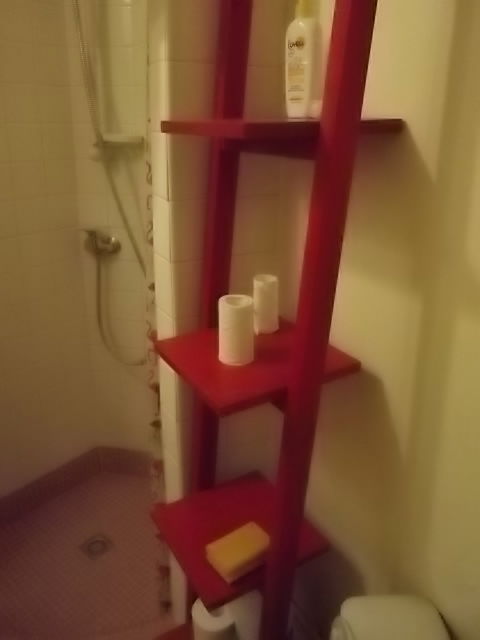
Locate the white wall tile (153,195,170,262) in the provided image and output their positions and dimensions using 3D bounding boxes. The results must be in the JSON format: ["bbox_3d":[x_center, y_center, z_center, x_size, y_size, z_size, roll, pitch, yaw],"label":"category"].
[{"bbox_3d":[-0.137,-0.165,0.908,0.008,0.108,0.085,-12,24,-27],"label":"white wall tile"}]

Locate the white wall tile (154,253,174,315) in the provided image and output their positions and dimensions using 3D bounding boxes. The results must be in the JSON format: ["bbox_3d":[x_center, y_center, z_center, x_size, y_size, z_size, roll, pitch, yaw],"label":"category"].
[{"bbox_3d":[-0.136,-0.063,0.948,0.008,0.108,0.085,-12,24,-27],"label":"white wall tile"}]

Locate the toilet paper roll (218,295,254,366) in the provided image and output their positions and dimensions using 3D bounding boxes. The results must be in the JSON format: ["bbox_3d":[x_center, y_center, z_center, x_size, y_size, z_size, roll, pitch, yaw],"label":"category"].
[{"bbox_3d":[-0.005,0.016,0.781,0.055,0.097,0.055,0,21,0],"label":"toilet paper roll"}]

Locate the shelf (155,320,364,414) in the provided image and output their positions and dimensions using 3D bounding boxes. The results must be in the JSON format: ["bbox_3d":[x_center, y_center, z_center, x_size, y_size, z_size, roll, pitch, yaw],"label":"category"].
[{"bbox_3d":[0.020,0.061,0.821,0.248,0.016,0.245,-12,24,-27],"label":"shelf"}]

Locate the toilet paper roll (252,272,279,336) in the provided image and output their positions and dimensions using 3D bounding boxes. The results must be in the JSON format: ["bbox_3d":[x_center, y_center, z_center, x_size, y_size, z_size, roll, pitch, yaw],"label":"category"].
[{"bbox_3d":[0.048,-0.029,0.895,0.044,0.097,0.044,0,21,0],"label":"toilet paper roll"}]

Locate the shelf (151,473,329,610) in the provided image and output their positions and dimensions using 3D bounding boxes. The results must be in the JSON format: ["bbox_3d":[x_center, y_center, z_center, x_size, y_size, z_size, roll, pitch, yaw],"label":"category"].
[{"bbox_3d":[-0.006,0.403,0.958,0.248,0.016,0.245,-12,24,-27],"label":"shelf"}]

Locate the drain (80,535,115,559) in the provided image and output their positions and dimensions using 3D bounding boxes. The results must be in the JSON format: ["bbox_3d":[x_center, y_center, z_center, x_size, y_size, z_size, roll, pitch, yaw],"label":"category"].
[{"bbox_3d":[-0.488,0.779,1.713,0.085,0.010,0.085,17,27,37],"label":"drain"}]

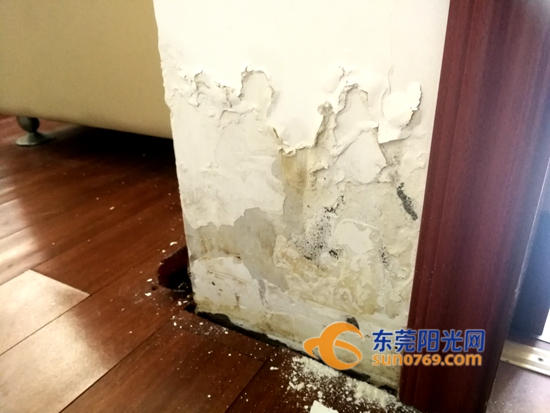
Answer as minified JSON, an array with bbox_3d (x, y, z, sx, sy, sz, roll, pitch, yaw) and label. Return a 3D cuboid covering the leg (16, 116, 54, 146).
[{"bbox_3d":[-0.664,-0.214,1.173,0.094,0.074,0.094,12,29,27],"label":"leg"}]

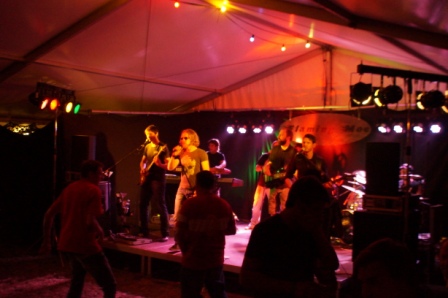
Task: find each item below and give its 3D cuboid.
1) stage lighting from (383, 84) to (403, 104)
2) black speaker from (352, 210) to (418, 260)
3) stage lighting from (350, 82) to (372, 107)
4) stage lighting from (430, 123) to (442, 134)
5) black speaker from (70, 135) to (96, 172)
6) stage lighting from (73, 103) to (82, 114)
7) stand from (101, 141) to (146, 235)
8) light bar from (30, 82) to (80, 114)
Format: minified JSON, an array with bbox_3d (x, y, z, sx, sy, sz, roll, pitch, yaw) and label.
[{"bbox_3d":[1.716,-0.555,5.400,0.200,0.210,0.260,2,-4,-12],"label":"stage lighting"},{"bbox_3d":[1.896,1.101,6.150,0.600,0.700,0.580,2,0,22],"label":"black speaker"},{"bbox_3d":[1.382,-0.548,5.250,0.210,0.220,0.260,2,-3,13],"label":"stage lighting"},{"bbox_3d":[3.784,-0.374,9.300,0.200,0.200,0.240,2,11,23],"label":"stage lighting"},{"bbox_3d":[-2.305,0.077,8.600,0.340,0.590,0.320,2,0,9],"label":"black speaker"},{"bbox_3d":[-2.400,-0.671,8.400,0.250,0.190,0.190,23,8,21],"label":"stage lighting"},{"bbox_3d":[-1.597,0.620,8.300,0.720,1.480,0.500,2,0,-12],"label":"stand"},{"bbox_3d":[-2.582,-0.778,8.050,0.300,0.400,1.150,2,0,15],"label":"light bar"}]

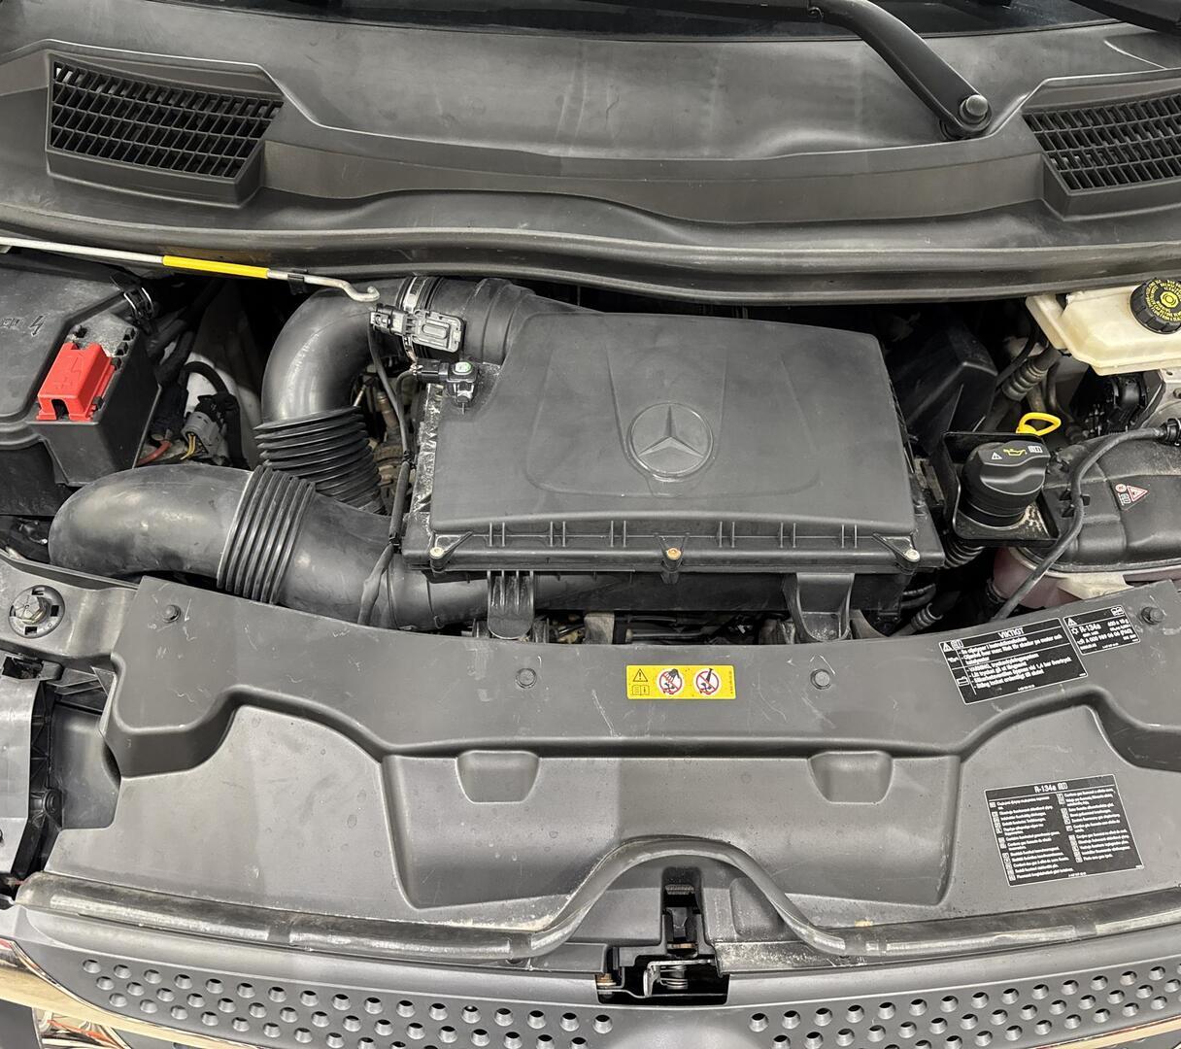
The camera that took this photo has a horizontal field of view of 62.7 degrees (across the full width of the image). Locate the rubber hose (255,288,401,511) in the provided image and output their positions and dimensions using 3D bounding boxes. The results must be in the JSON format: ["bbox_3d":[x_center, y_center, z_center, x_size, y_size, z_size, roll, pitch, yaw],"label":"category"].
[{"bbox_3d":[-0.233,-0.087,0.890,0.128,0.220,0.165,0,54,-4],"label":"rubber hose"}]

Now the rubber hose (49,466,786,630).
[{"bbox_3d":[-0.133,0.027,0.835,0.590,0.145,0.140,0,54,-4],"label":"rubber hose"}]

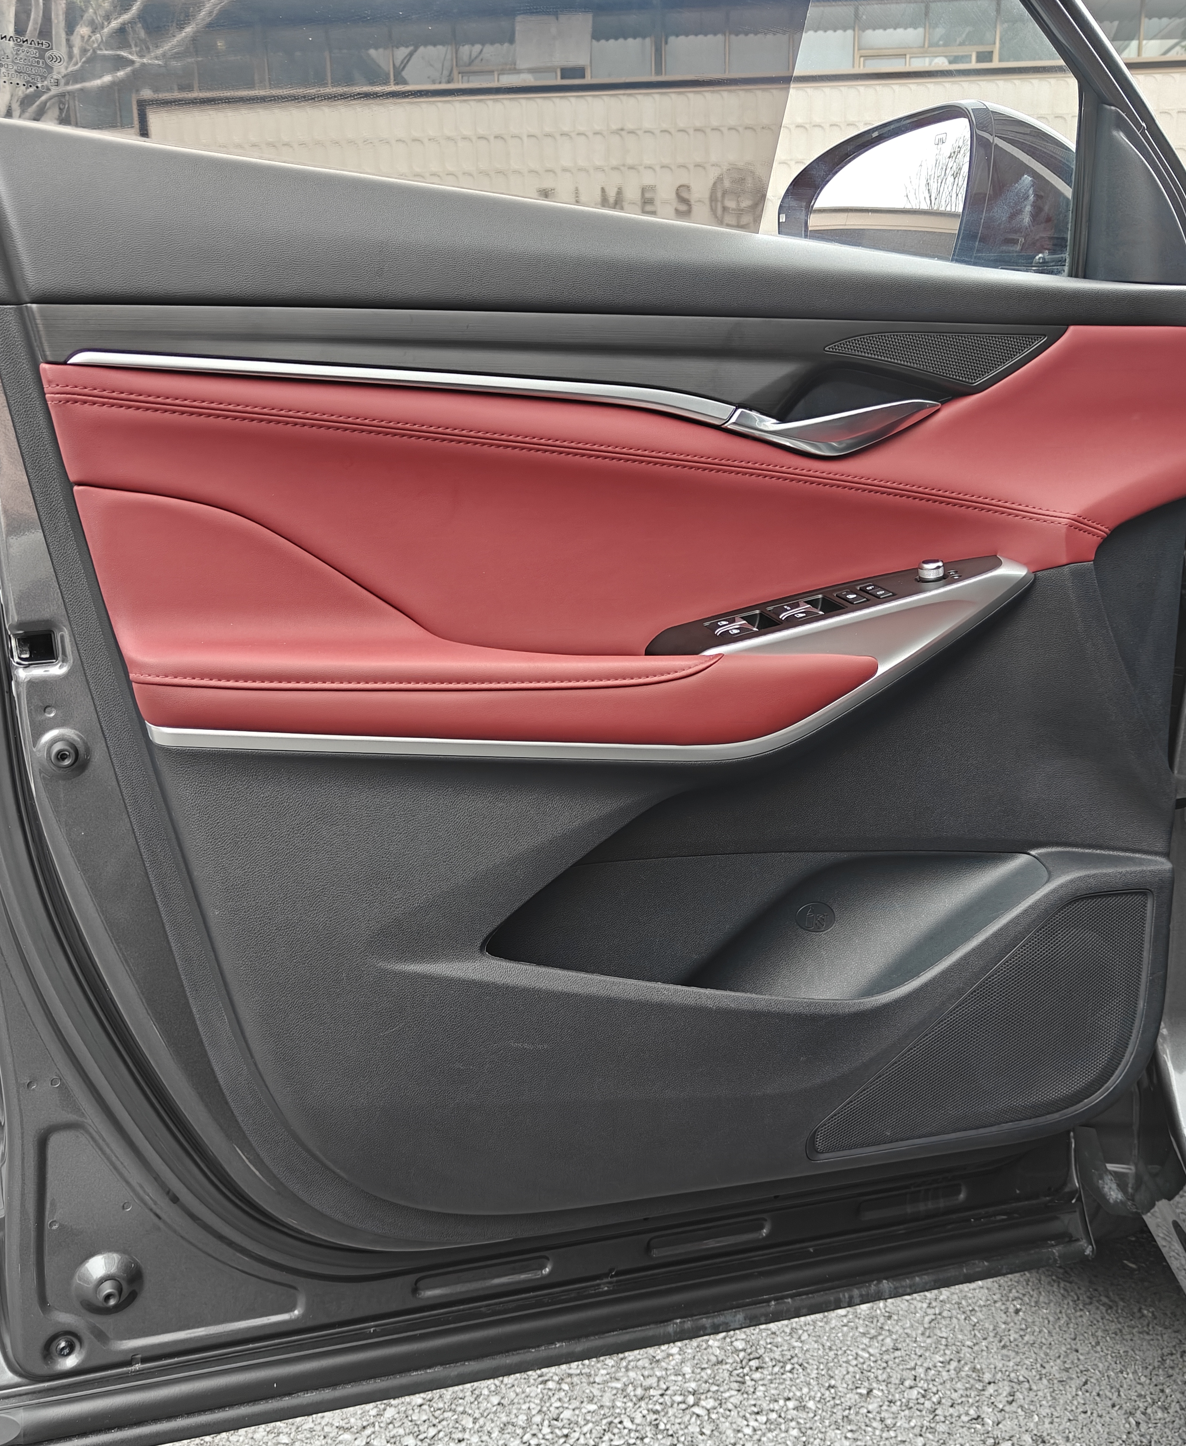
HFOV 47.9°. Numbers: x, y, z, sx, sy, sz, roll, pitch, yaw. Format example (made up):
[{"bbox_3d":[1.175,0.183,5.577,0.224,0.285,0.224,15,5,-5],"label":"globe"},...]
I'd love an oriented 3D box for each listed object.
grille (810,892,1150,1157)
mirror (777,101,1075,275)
[{"bbox_3d":[0.317,0.242,1.095,0.292,0.191,0.030,-4,13,-14],"label":"grille"},{"bbox_3d":[0.301,-0.452,1.230,0.130,0.158,0.257,-9,14,-31],"label":"mirror"}]

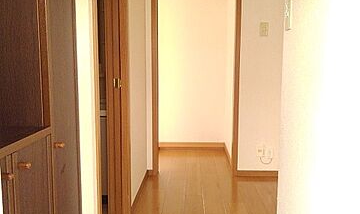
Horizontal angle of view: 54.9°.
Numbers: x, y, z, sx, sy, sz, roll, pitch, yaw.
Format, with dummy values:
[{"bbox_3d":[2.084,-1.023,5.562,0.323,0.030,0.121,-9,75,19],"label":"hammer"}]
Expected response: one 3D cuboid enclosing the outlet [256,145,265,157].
[{"bbox_3d":[0.739,0.413,3.173,0.071,0.115,0.011,0,7,2],"label":"outlet"}]

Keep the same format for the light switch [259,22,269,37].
[{"bbox_3d":[0.742,-0.680,3.038,0.073,0.120,0.011,0,7,2],"label":"light switch"}]

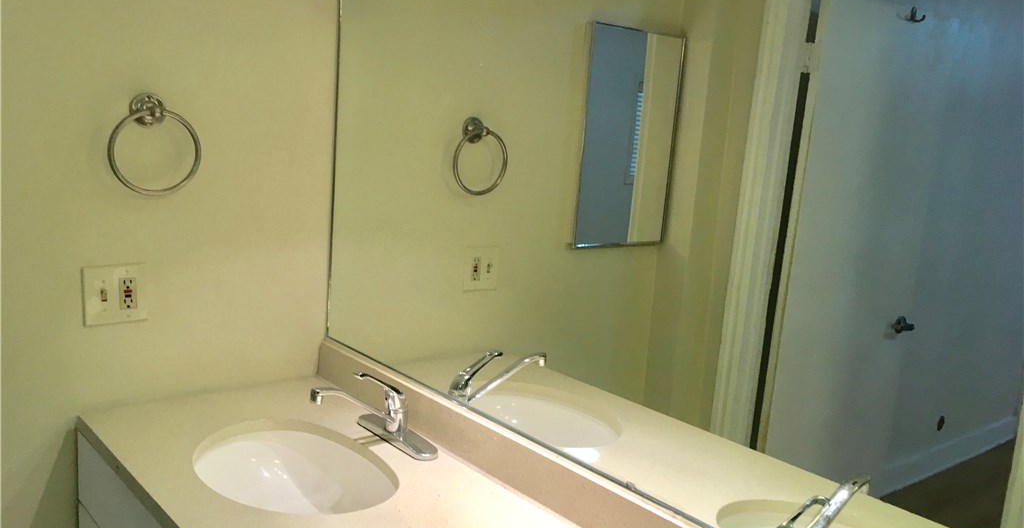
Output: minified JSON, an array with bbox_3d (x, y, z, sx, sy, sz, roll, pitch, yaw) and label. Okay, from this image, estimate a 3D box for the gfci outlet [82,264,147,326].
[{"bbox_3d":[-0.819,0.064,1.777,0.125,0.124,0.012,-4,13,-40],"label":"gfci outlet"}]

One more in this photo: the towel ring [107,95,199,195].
[{"bbox_3d":[-0.729,-0.241,1.745,0.182,0.208,0.063,-4,13,-40],"label":"towel ring"}]

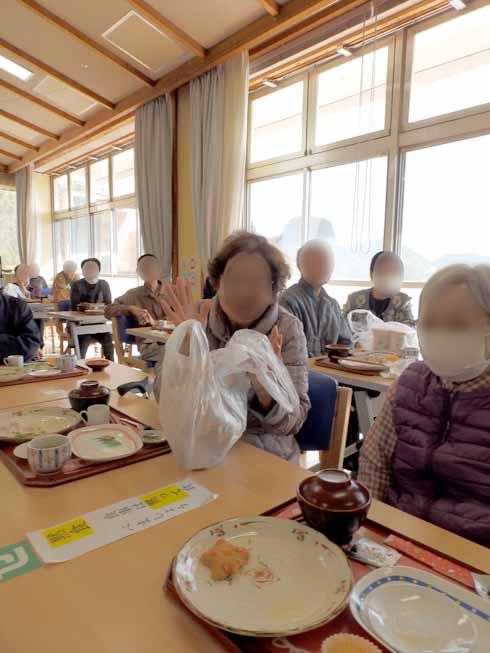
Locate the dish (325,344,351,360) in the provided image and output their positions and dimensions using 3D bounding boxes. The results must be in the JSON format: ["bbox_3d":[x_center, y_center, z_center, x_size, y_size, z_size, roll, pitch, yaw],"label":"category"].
[{"bbox_3d":[0.432,0.124,1.940,0.116,0.068,0.116,1,7,0],"label":"dish"}]

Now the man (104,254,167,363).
[{"bbox_3d":[-0.664,0.108,2.977,0.560,1.250,0.780,-3,8,-32],"label":"man"}]

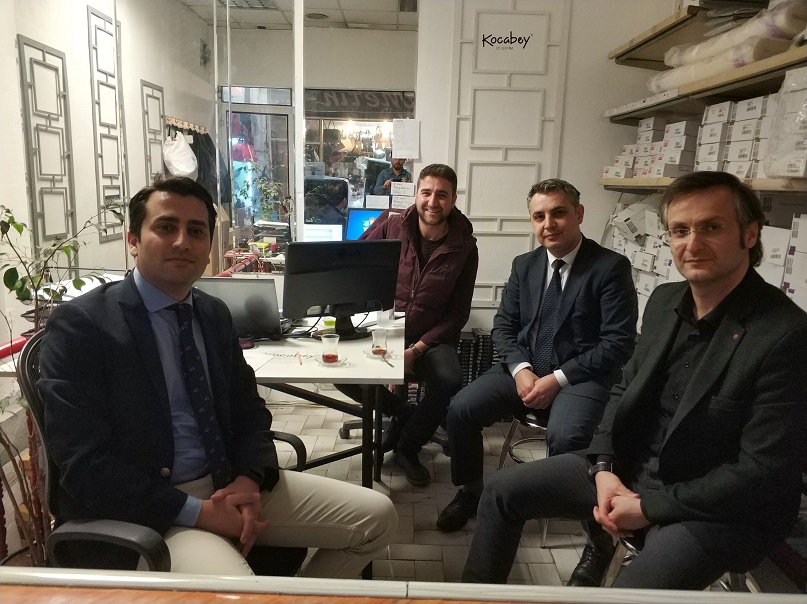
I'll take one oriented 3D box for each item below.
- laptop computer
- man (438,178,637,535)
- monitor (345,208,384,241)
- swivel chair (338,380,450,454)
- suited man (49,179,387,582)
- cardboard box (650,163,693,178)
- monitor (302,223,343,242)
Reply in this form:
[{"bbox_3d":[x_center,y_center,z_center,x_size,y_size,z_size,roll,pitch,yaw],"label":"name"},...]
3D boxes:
[{"bbox_3d":[-0.610,-0.003,2.252,0.370,0.230,0.340,1,10,0],"label":"laptop computer"},{"bbox_3d":[0.498,0.219,2.288,0.620,1.300,0.680,8,12,31],"label":"man"},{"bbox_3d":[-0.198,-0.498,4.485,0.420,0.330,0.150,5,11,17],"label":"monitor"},{"bbox_3d":[0.024,0.246,3.072,0.600,0.940,0.600,6,11,24],"label":"swivel chair"},{"bbox_3d":[-0.396,0.377,1.373,0.780,1.270,0.600,9,13,34],"label":"suited man"},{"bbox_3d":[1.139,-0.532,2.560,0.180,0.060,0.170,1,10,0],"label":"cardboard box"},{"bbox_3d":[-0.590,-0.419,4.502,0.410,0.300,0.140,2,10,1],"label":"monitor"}]

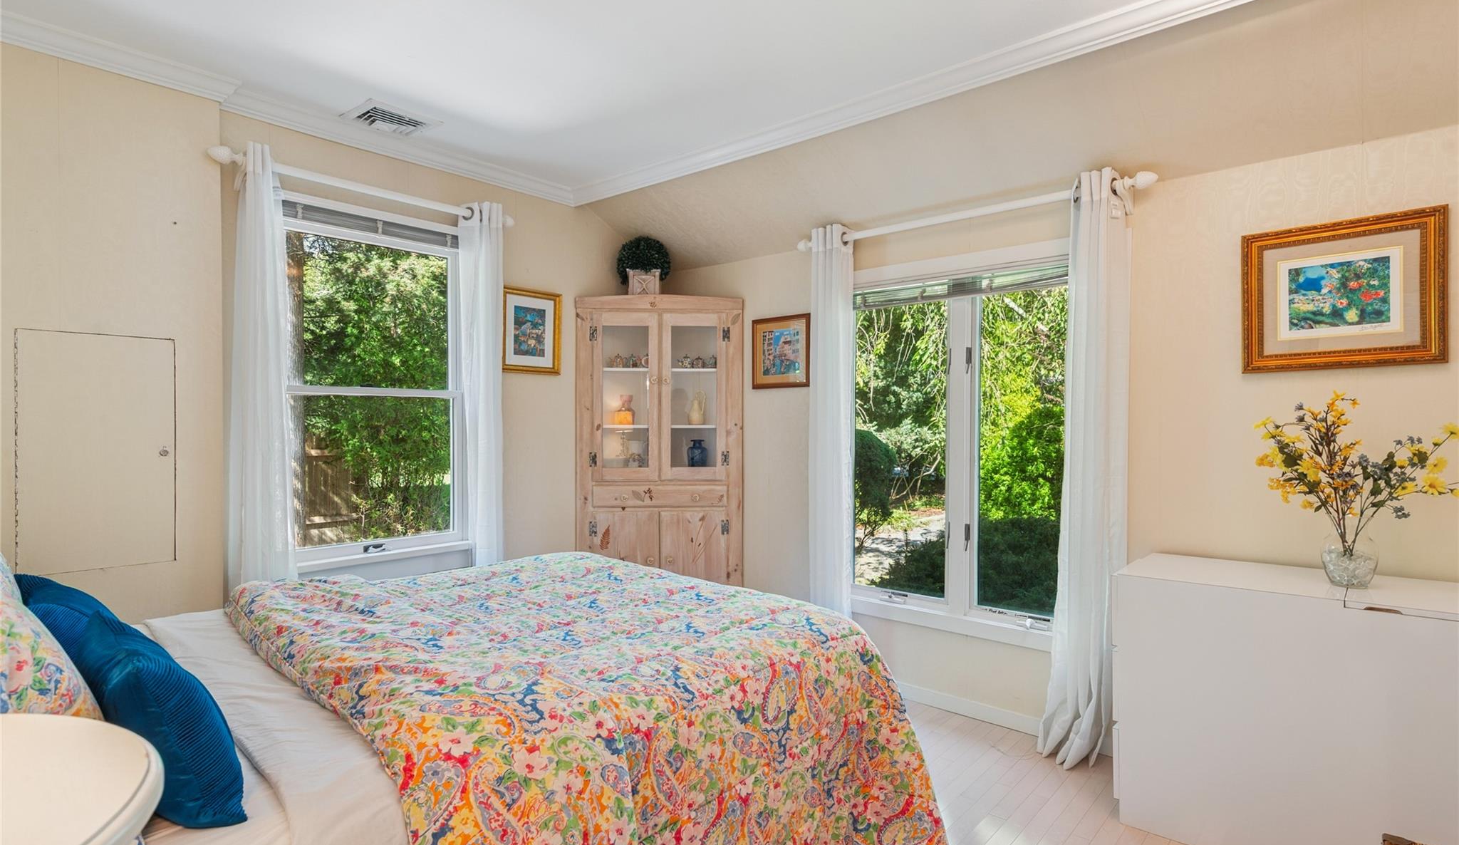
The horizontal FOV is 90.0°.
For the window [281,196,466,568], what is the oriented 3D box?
[{"bbox_3d":[-1.464,-0.157,3.041,0.100,1.418,0.800,0,0,42],"label":"window"}]

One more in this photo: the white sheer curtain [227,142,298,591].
[{"bbox_3d":[-1.697,0.081,2.656,0.130,2.167,0.210,0,0,42],"label":"white sheer curtain"}]

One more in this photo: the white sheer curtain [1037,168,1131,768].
[{"bbox_3d":[1.289,0.163,2.680,0.280,2.144,0.160,0,0,40],"label":"white sheer curtain"}]

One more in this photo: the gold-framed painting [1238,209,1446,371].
[{"bbox_3d":[1.901,-0.396,2.276,0.491,0.456,0.040,0,0,40],"label":"gold-framed painting"}]

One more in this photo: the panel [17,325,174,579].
[{"bbox_3d":[-2.004,0.093,2.322,0.025,0.740,0.389,0,0,42],"label":"panel"}]

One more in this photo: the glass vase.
[{"bbox_3d":[1.816,0.375,2.135,0.168,0.185,0.168,0,0,40],"label":"glass vase"}]

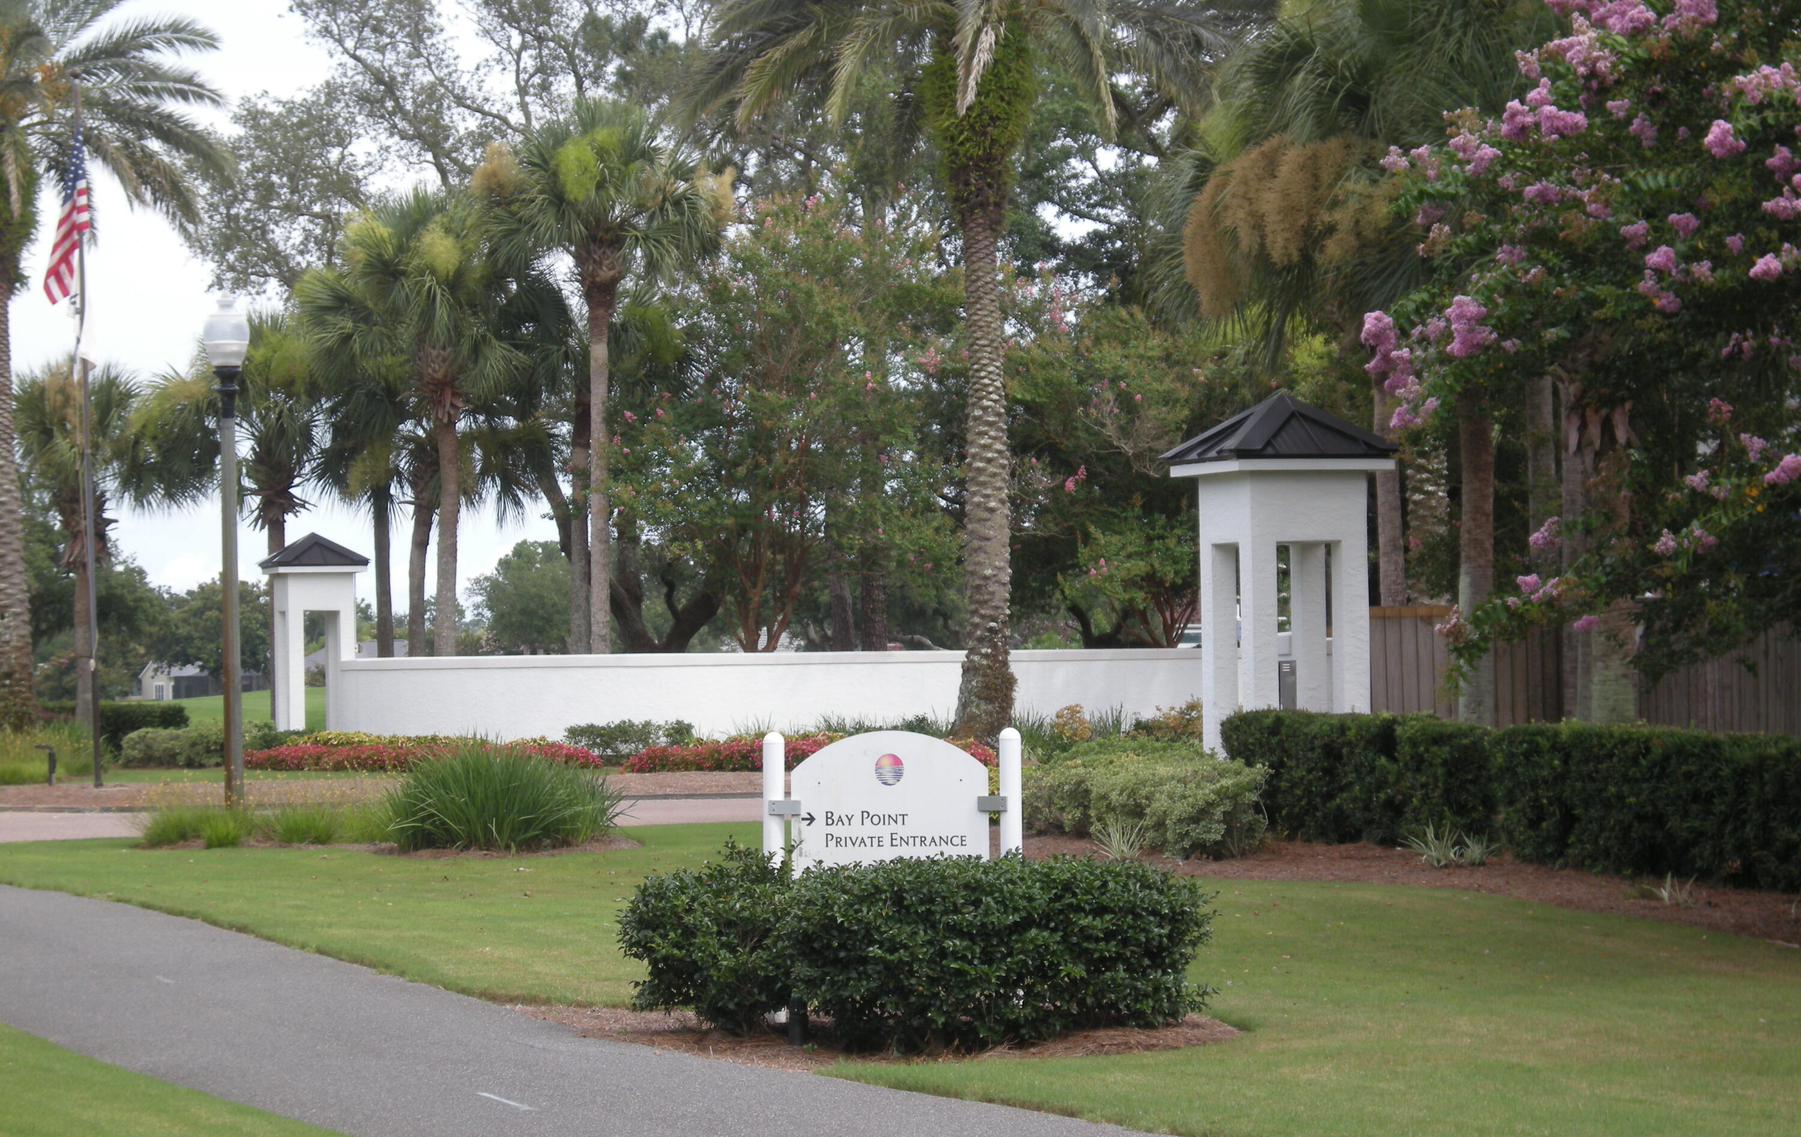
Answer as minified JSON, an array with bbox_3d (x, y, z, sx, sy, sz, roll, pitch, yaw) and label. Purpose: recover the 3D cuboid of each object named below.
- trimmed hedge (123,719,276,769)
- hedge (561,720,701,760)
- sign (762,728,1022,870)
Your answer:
[{"bbox_3d":[-9.723,2.433,65.500,2.100,0.640,1.400,-1,-1,0],"label":"trimmed hedge"},{"bbox_3d":[-3.728,2.375,65.500,1.800,0.560,0.900,-1,-1,0],"label":"hedge"},{"bbox_3d":[-0.039,1.425,22.000,1.210,1.370,0.140,-1,-1,4],"label":"sign"}]

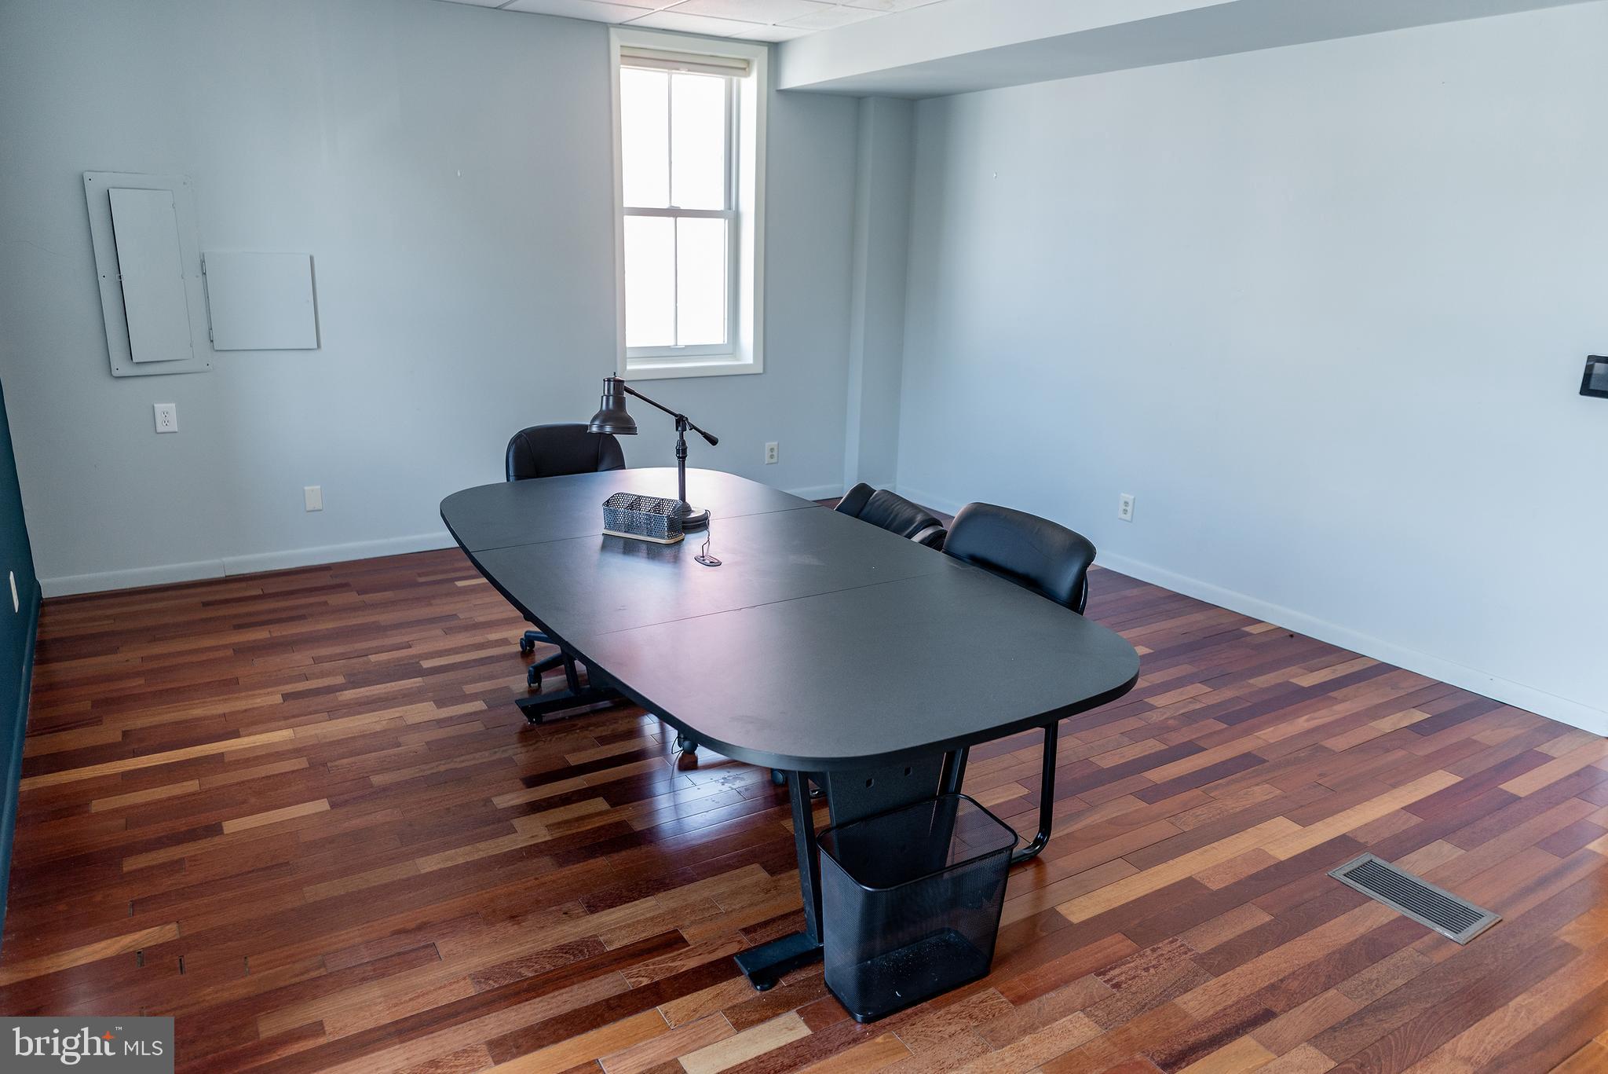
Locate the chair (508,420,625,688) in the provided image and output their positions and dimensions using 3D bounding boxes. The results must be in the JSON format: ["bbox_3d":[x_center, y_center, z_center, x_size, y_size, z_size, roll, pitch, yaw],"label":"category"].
[{"bbox_3d":[-0.814,0.051,4.093,0.620,0.890,0.680,-8,18,-31],"label":"chair"}]

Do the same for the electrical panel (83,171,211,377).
[{"bbox_3d":[-2.824,-1.125,4.642,0.391,0.846,0.030,-8,18,-31],"label":"electrical panel"}]

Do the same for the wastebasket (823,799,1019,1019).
[{"bbox_3d":[0.249,0.830,2.388,0.432,0.352,0.272,-8,18,-31],"label":"wastebasket"}]

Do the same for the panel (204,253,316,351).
[{"bbox_3d":[-2.463,-1.068,4.898,0.438,0.429,0.030,-8,18,-31],"label":"panel"}]

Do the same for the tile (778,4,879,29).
[{"bbox_3d":[0.126,-2.527,5.217,0.295,0.020,0.620,-8,18,-31],"label":"tile"}]

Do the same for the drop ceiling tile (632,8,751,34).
[{"bbox_3d":[-0.548,-2.603,5.431,0.601,0.020,0.451,-8,18,-31],"label":"drop ceiling tile"}]

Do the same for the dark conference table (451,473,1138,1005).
[{"bbox_3d":[-0.235,0.410,3.127,1.174,0.742,2.437,-8,18,-31],"label":"dark conference table"}]

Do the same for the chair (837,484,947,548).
[{"bbox_3d":[0.050,0.299,3.367,0.700,0.840,0.620,-8,18,-31],"label":"chair"}]

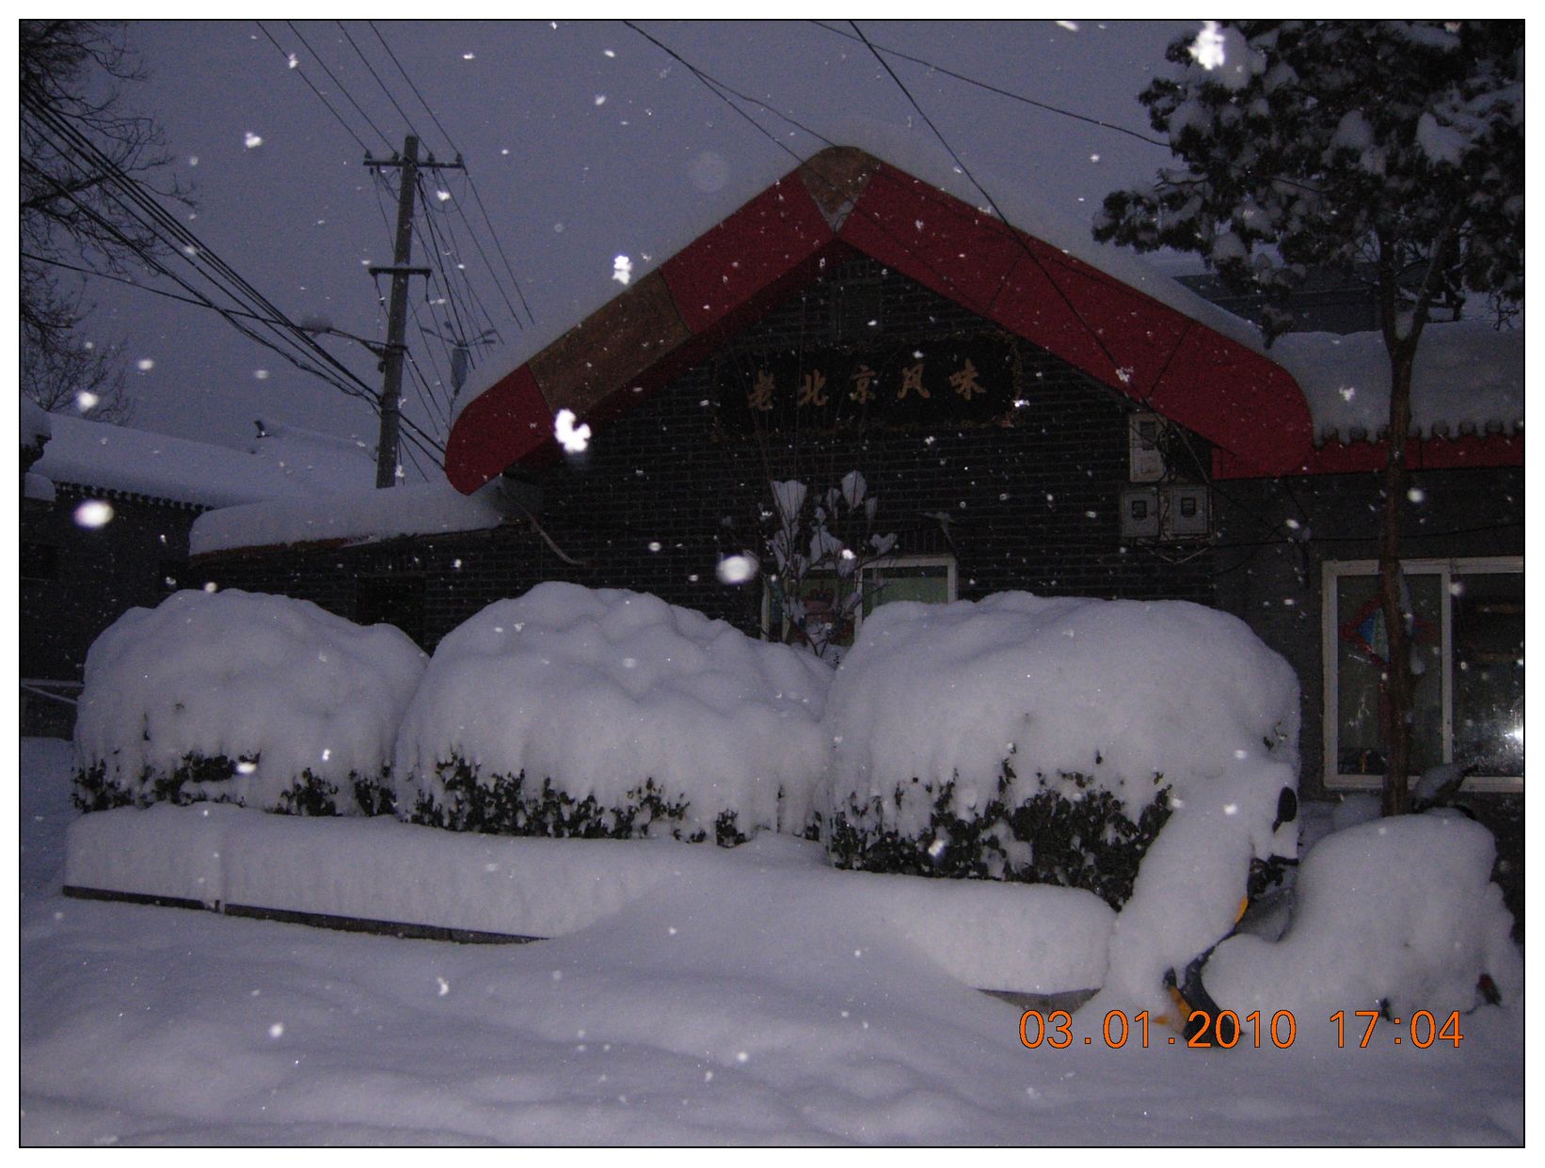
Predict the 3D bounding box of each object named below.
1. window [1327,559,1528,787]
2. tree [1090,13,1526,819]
[{"bbox_3d":[3.953,0.535,9.501,1.380,1.380,0.100,-1,-3,24],"label":"window"},{"bbox_3d":[3.400,-0.926,8.770,3.200,6.000,3.100,-1,-3,27],"label":"tree"}]

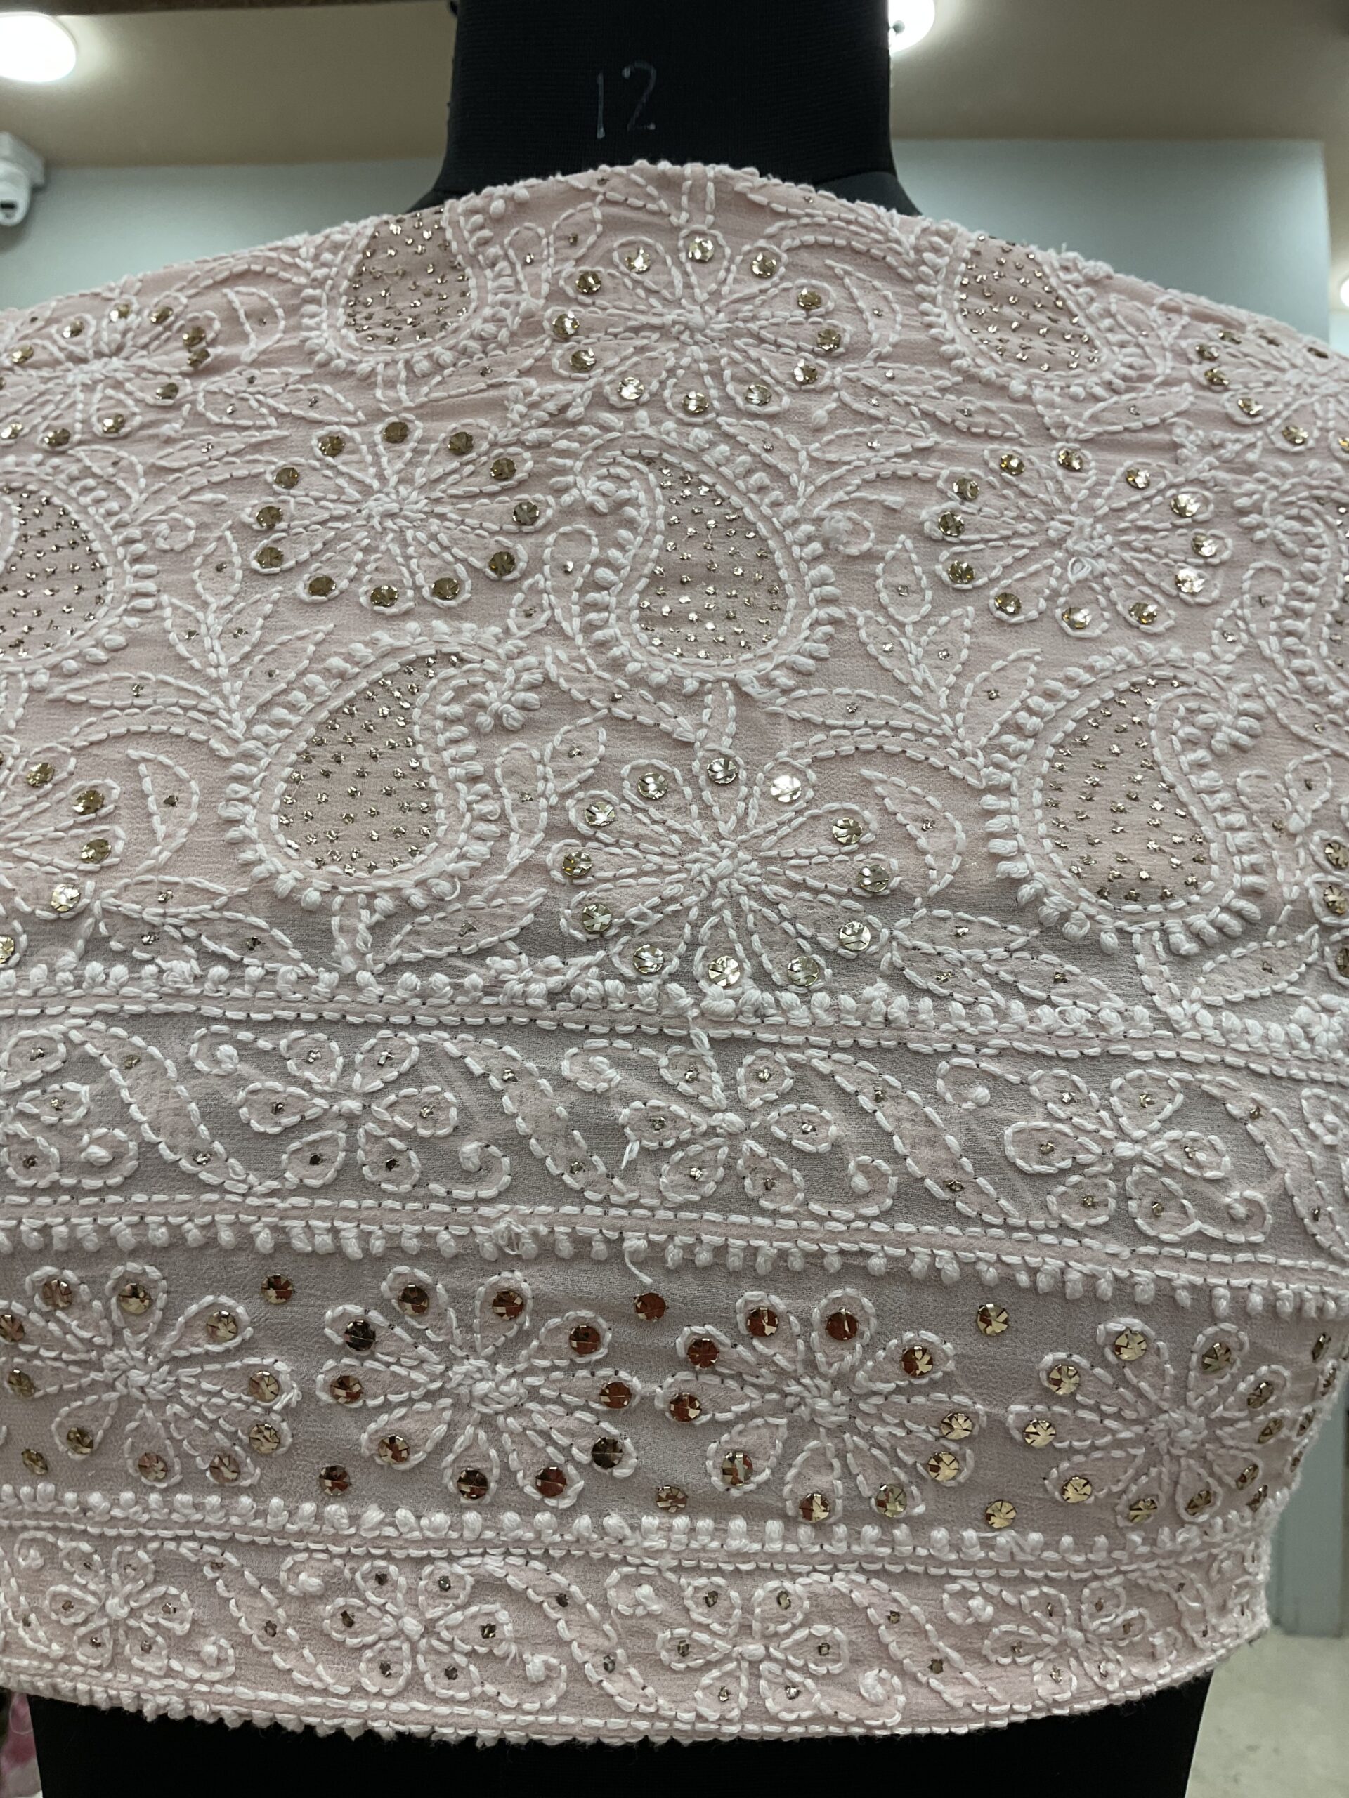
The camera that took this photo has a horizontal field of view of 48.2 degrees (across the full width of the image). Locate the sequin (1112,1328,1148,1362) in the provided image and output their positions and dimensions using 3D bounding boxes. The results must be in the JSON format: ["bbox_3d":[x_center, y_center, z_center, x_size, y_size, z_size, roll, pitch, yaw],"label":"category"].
[{"bbox_3d":[0.085,0.083,0.281,0.006,0.006,0.001,0,1,-7],"label":"sequin"}]

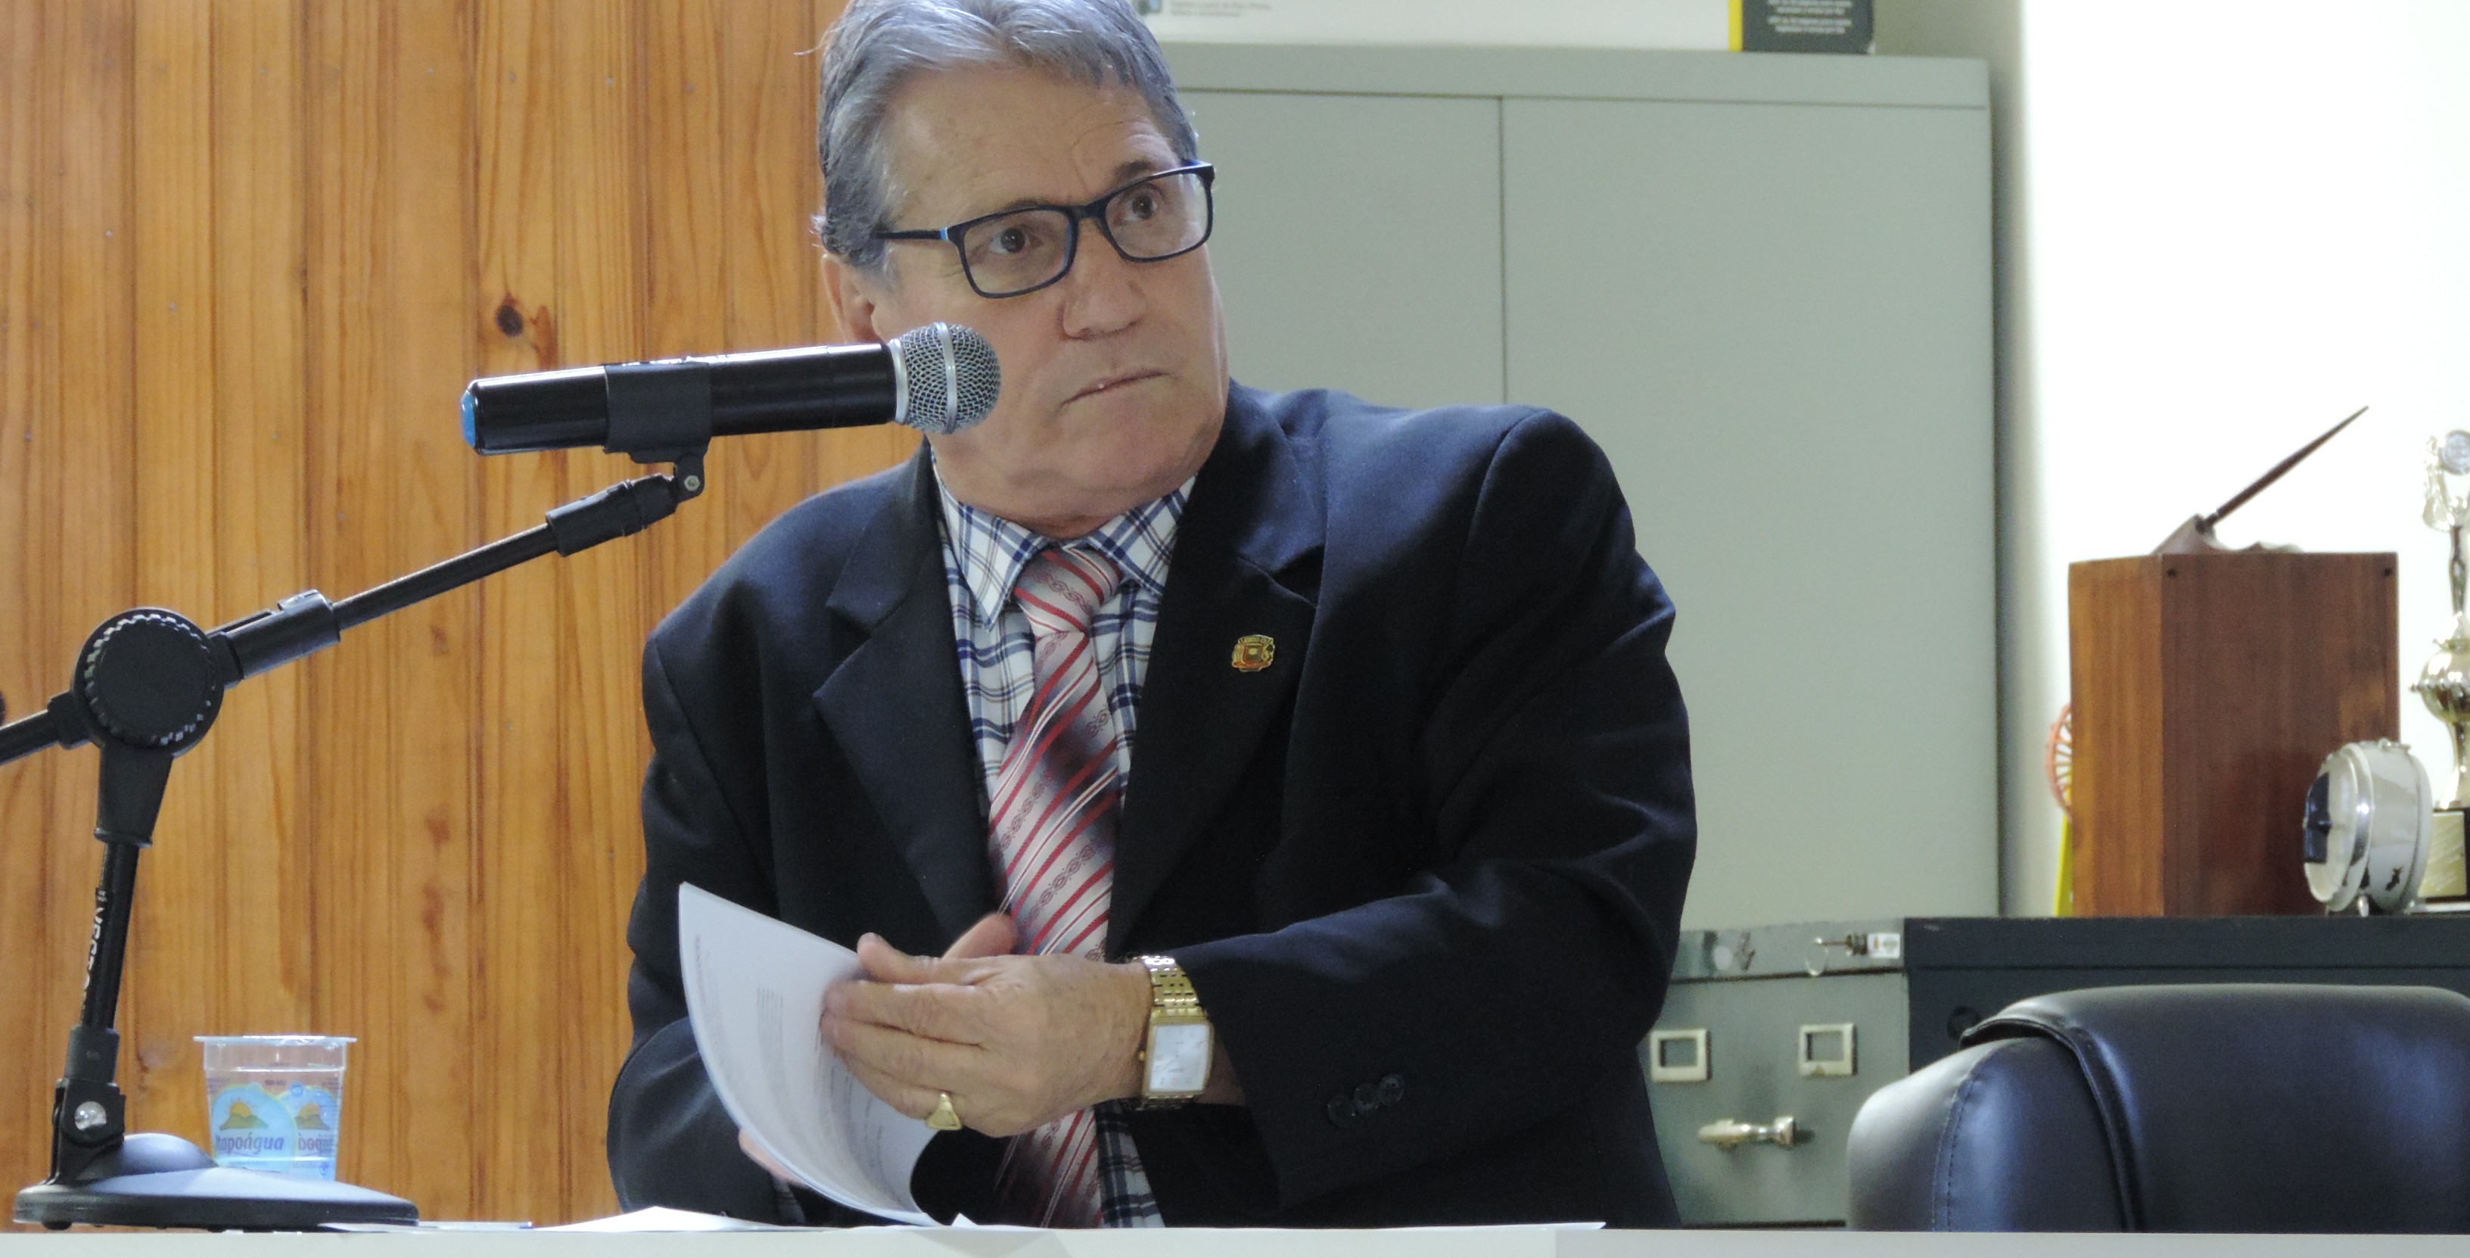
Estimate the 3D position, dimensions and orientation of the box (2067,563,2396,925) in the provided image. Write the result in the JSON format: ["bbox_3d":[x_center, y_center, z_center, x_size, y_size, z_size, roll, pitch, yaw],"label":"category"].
[{"bbox_3d":[0.651,0.072,12.800,0.163,0.239,0.173,0,-2,-20],"label":"box"}]

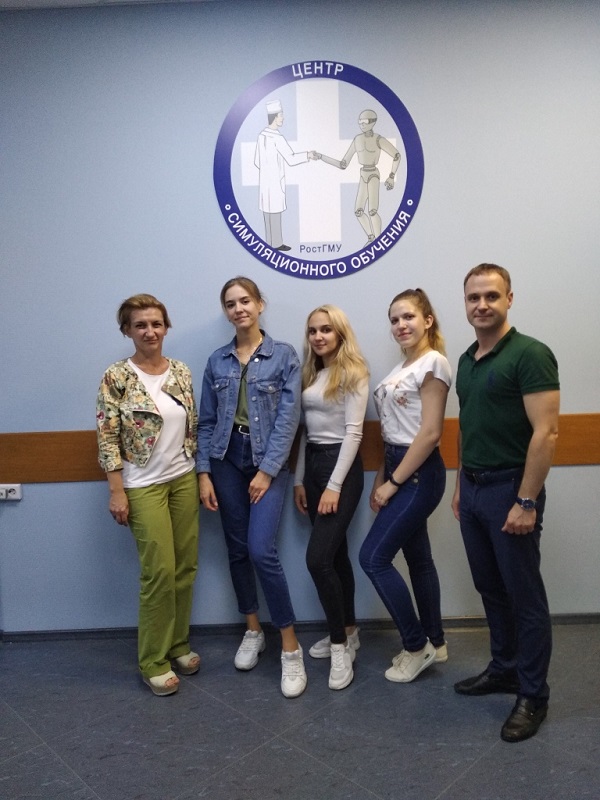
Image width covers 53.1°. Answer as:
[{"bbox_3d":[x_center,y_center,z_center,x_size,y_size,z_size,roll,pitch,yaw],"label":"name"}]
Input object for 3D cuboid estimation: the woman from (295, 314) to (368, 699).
[{"bbox_3d":[0.138,0.400,2.700,0.420,1.630,0.400,2,6,42],"label":"woman"}]

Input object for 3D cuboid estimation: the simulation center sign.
[{"bbox_3d":[0.092,-1.095,2.881,1.010,1.030,0.020,-2,5,0],"label":"simulation center sign"}]

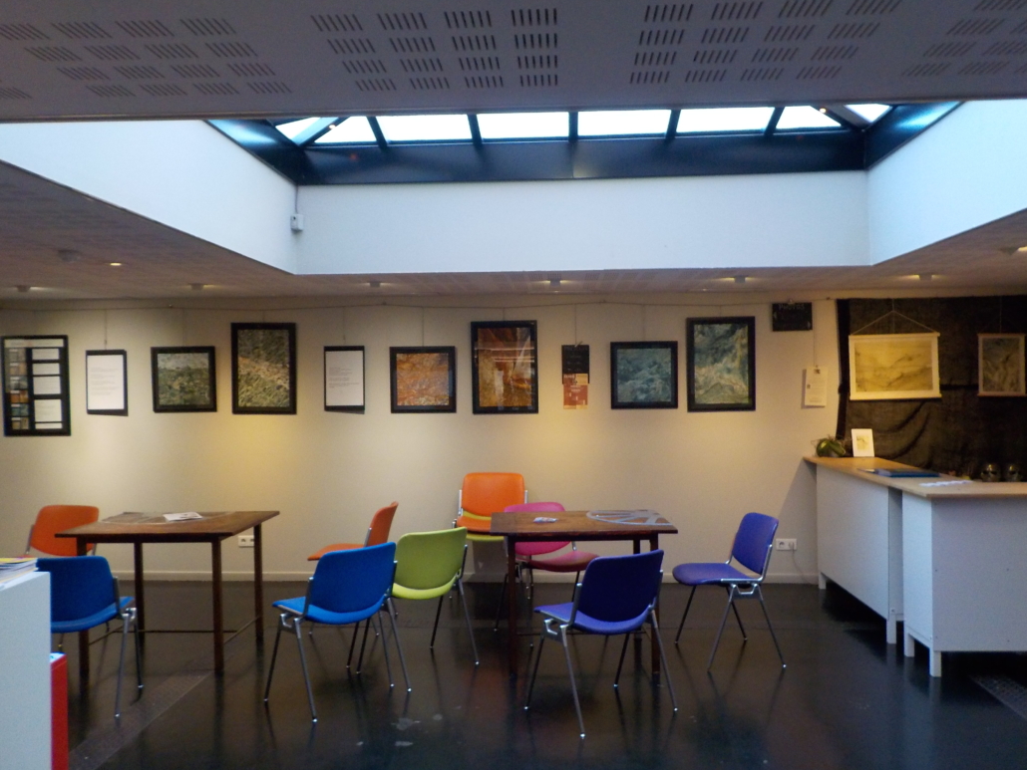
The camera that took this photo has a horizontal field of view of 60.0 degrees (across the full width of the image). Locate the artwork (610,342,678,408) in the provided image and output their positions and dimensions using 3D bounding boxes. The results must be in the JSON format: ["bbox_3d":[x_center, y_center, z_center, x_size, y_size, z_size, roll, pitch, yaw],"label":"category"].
[{"bbox_3d":[0.990,-0.071,6.709,0.500,0.504,0.030,-1,0,3],"label":"artwork"}]

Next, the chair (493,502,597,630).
[{"bbox_3d":[0.231,1.133,5.449,0.560,0.750,0.506,-1,0,-31],"label":"chair"}]

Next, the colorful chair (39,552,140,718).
[{"bbox_3d":[-2.162,1.188,4.347,0.560,0.765,0.570,-1,0,-10],"label":"colorful chair"}]

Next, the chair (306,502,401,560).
[{"bbox_3d":[-1.016,1.145,5.694,0.506,0.750,0.560,-1,0,5],"label":"chair"}]

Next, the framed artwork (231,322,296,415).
[{"bbox_3d":[-1.949,-0.126,6.966,0.509,0.713,0.030,-1,0,3],"label":"framed artwork"}]

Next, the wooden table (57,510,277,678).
[{"bbox_3d":[-1.922,1.153,5.066,0.955,0.750,0.790,-1,0,2],"label":"wooden table"}]

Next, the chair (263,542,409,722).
[{"bbox_3d":[-0.863,1.143,4.352,0.506,0.750,0.560,-1,0,44],"label":"chair"}]

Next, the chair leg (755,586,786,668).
[{"bbox_3d":[1.363,1.281,4.717,0.035,0.463,0.030,-19,-1,-7],"label":"chair leg"}]

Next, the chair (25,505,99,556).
[{"bbox_3d":[-2.916,1.187,5.547,0.560,0.765,0.570,-1,0,15],"label":"chair"}]

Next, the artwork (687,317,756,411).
[{"bbox_3d":[1.579,-0.155,6.757,0.508,0.712,0.030,-1,0,3],"label":"artwork"}]

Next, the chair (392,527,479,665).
[{"bbox_3d":[-0.566,1.166,4.901,0.560,0.765,0.570,-1,1,-41],"label":"chair"}]

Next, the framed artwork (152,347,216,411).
[{"bbox_3d":[-2.589,-0.040,7.005,0.508,0.515,0.030,-1,0,3],"label":"framed artwork"}]

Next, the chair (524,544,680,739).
[{"bbox_3d":[0.399,1.131,4.136,0.560,0.750,0.506,-1,0,-34],"label":"chair"}]

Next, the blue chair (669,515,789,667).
[{"bbox_3d":[1.185,1.124,4.959,0.506,0.750,0.560,-1,0,-7],"label":"blue chair"}]

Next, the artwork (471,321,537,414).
[{"bbox_3d":[-0.065,-0.132,6.854,0.504,0.709,0.030,-1,0,3],"label":"artwork"}]

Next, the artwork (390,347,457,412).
[{"bbox_3d":[-0.697,-0.038,6.893,0.506,0.512,0.030,-1,0,3],"label":"artwork"}]

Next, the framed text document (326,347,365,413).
[{"bbox_3d":[-1.294,-0.048,6.826,0.312,0.499,0.025,-1,0,4],"label":"framed text document"}]

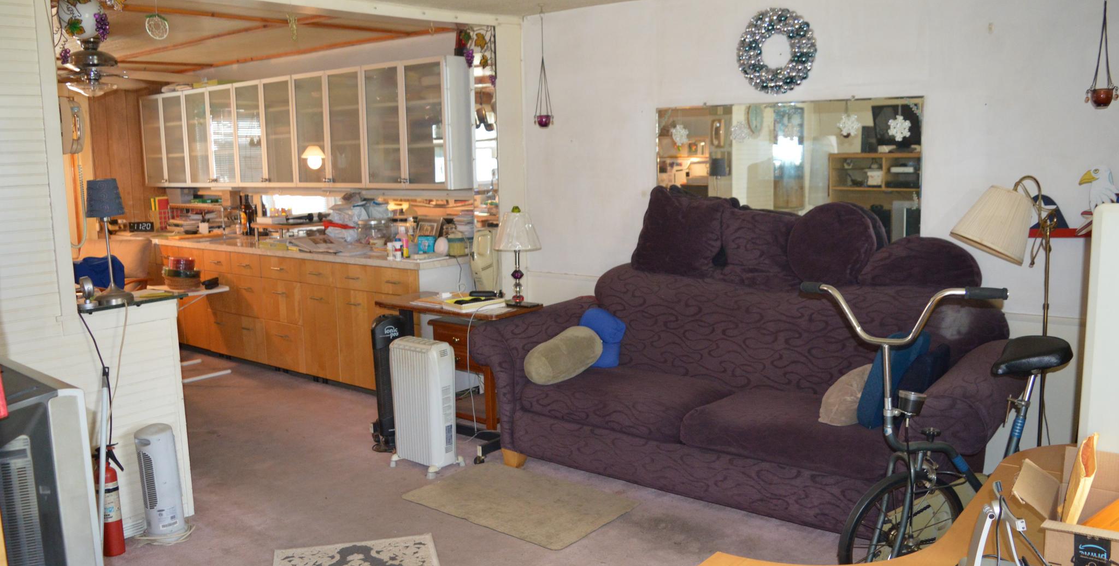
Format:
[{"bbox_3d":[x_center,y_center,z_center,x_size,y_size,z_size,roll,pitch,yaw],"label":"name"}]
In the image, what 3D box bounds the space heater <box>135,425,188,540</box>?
[{"bbox_3d":[-1.707,0.825,3.589,0.160,0.465,0.170,6,11,38],"label":"space heater"}]

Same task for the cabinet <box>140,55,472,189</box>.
[{"bbox_3d":[-2.060,-1.111,6.292,3.790,0.770,0.310,6,11,38],"label":"cabinet"}]

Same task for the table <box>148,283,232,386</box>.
[{"bbox_3d":[-2.665,0.381,5.457,0.850,0.660,0.900,6,11,38],"label":"table"}]

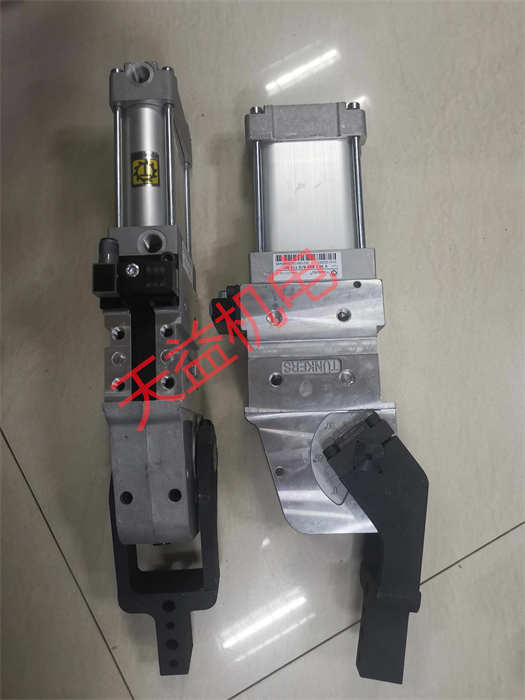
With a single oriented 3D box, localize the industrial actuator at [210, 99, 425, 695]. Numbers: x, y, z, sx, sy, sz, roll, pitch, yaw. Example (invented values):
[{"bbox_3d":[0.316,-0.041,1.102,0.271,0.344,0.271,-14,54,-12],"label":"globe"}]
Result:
[{"bbox_3d":[0.044,0.024,0.476,0.172,0.085,0.504,-2,82,0],"label":"industrial actuator"}]

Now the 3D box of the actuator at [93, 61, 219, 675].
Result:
[{"bbox_3d":[-0.086,0.019,0.436,0.085,0.172,0.504,-3,80,0],"label":"actuator"}]

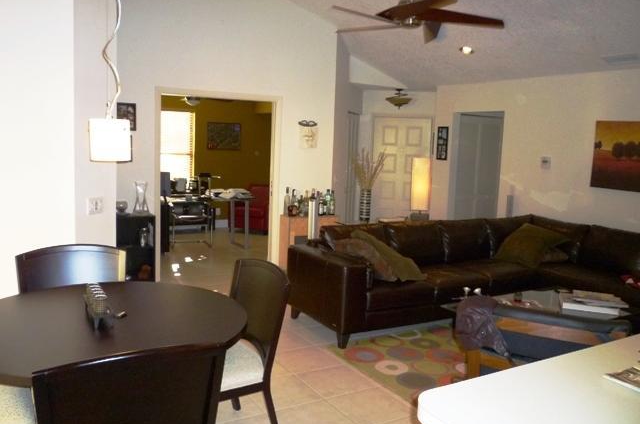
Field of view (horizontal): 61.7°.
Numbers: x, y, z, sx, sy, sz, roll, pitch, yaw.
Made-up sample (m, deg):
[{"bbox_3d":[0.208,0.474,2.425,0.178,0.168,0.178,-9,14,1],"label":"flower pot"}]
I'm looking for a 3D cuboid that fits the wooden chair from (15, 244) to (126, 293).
[{"bbox_3d":[-1.092,0.685,2.444,0.500,0.950,0.570,-1,7,-31],"label":"wooden chair"}]

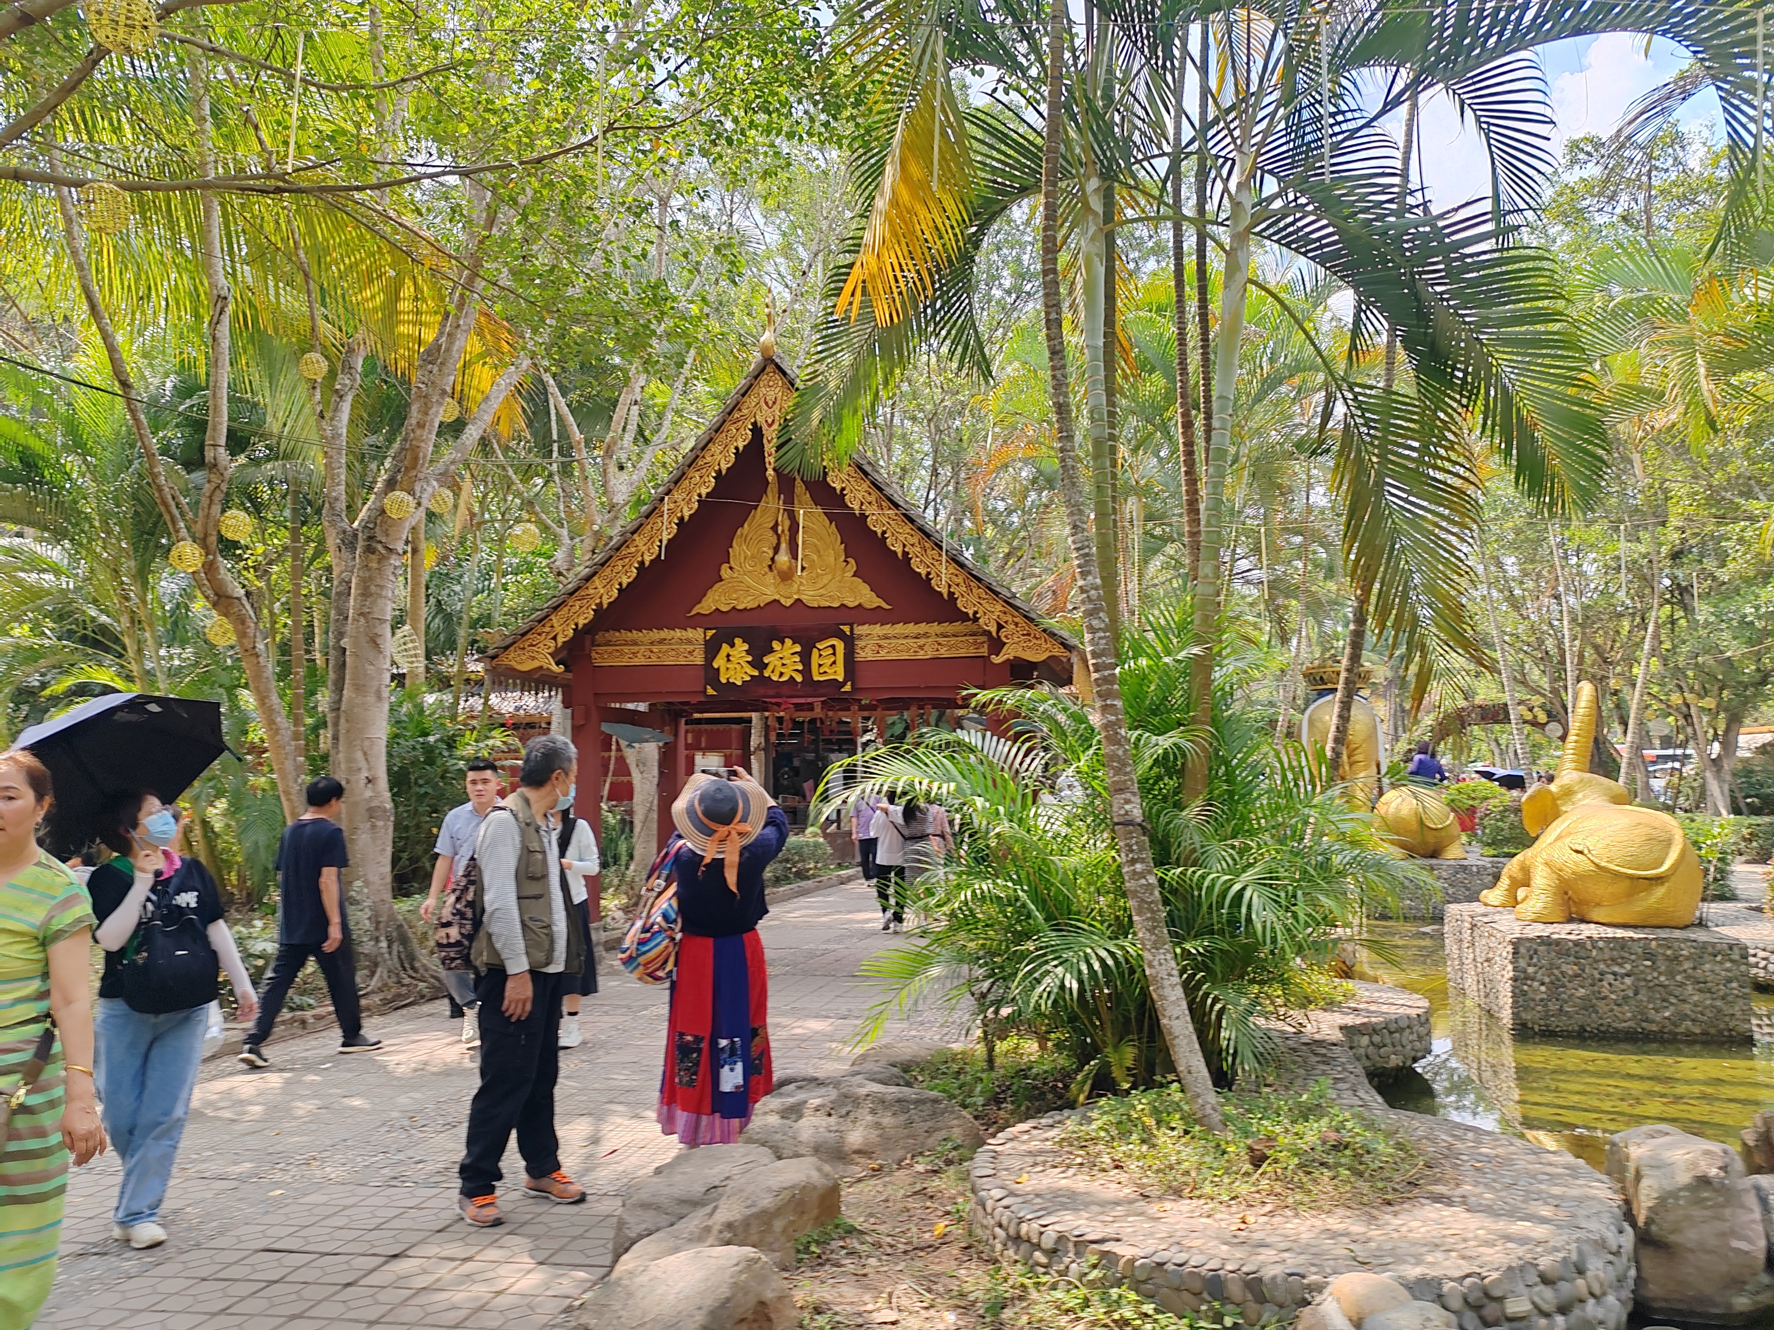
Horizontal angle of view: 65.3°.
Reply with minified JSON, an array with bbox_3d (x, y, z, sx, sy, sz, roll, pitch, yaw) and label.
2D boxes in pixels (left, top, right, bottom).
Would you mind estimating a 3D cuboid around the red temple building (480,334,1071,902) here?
[{"bbox_3d":[-0.768,0.036,13.948,5.000,5.500,4.200,-1,-5,6],"label":"red temple building"}]

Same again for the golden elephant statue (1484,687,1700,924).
[{"bbox_3d":[5.554,1.059,10.964,1.120,1.830,1.600,3,-6,-32],"label":"golden elephant statue"}]

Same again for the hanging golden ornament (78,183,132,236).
[{"bbox_3d":[-3.678,-2.139,6.500,0.235,0.235,0.235,-1,-5,0],"label":"hanging golden ornament"}]

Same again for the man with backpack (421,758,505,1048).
[{"bbox_3d":[-2.520,1.463,8.566,0.600,1.730,0.450,0,-5,-5],"label":"man with backpack"}]

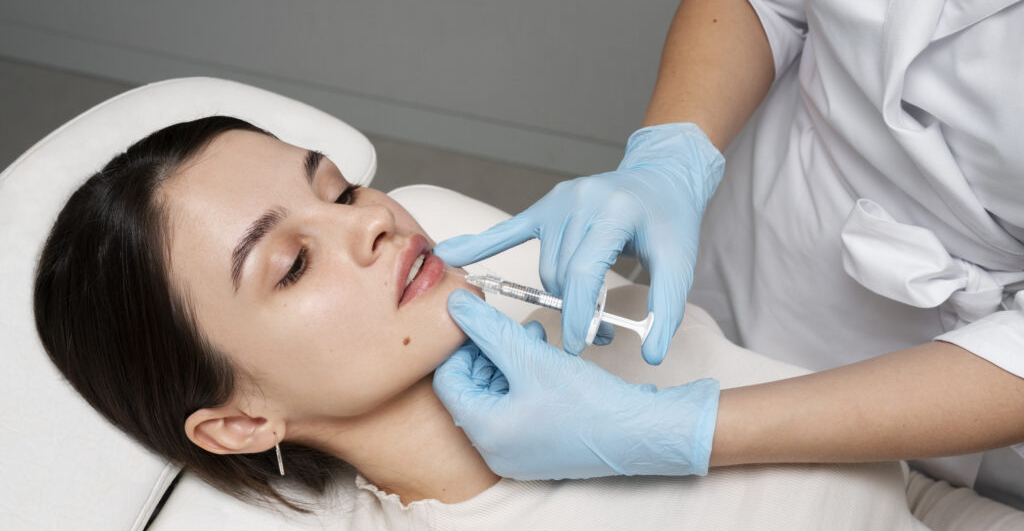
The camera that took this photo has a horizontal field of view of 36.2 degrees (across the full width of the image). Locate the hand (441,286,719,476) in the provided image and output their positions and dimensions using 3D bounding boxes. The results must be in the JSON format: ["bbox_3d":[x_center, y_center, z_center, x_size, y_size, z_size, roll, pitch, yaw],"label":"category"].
[{"bbox_3d":[0.039,0.070,0.925,0.166,0.093,0.085,-2,33,-3],"label":"hand"}]

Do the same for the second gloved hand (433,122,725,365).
[{"bbox_3d":[0.044,-0.015,0.945,0.165,0.110,0.115,-14,36,-21],"label":"second gloved hand"}]

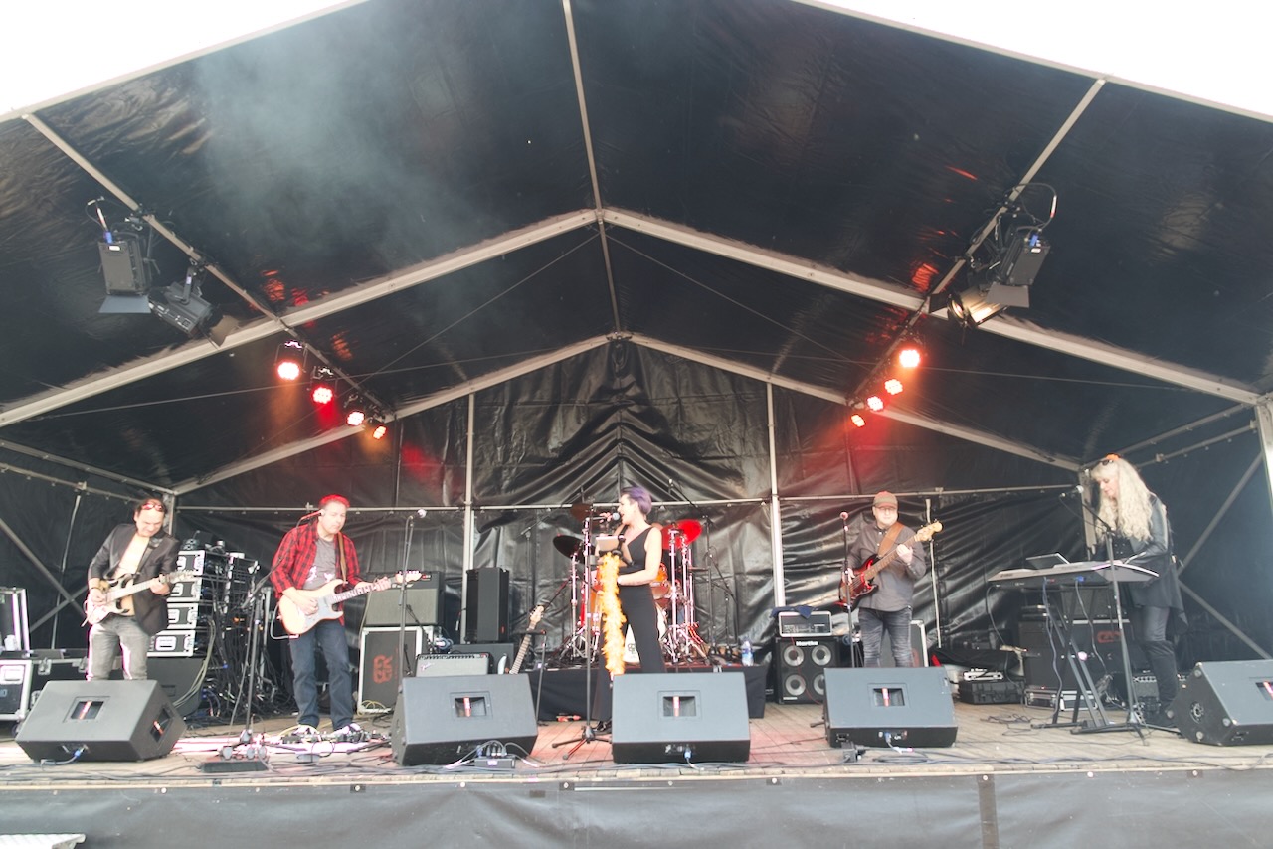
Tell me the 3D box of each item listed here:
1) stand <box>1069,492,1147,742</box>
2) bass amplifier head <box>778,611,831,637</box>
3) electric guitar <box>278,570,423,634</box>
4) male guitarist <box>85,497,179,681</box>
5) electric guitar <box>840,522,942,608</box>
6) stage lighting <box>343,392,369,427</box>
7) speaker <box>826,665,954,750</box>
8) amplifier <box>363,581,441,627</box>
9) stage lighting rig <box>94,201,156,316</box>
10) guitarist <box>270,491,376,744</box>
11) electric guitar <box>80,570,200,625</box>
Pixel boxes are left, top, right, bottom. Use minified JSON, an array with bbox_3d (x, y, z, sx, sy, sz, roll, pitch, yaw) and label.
[{"bbox_3d":[2.936,1.128,5.270,0.580,1.520,0.580,-1,-14,1],"label":"stand"},{"bbox_3d":[1.596,1.922,8.153,0.520,0.240,0.330,-2,-14,3],"label":"bass amplifier head"},{"bbox_3d":[-1.945,1.160,5.790,0.990,0.330,0.080,-15,-20,-1],"label":"electric guitar"},{"bbox_3d":[-3.889,1.444,6.512,0.720,1.780,0.550,8,-17,-33],"label":"male guitarist"},{"bbox_3d":[1.973,1.085,6.592,1.080,0.340,0.100,-35,-29,-8],"label":"electric guitar"},{"bbox_3d":[-2.914,-0.160,8.804,0.260,0.310,0.260,8,27,-34],"label":"stage lighting"},{"bbox_3d":[1.419,1.635,4.933,0.690,0.430,0.560,-2,-14,4],"label":"speaker"},{"bbox_3d":[-2.248,1.702,8.255,0.700,0.500,0.280,-1,-14,1],"label":"amplifier"},{"bbox_3d":[-3.064,-0.990,5.074,0.290,0.480,0.340,-7,-43,20],"label":"stage lighting rig"},{"bbox_3d":[-2.416,1.428,6.574,0.740,1.790,0.560,8,-16,-32],"label":"guitarist"},{"bbox_3d":[-3.448,1.180,5.892,0.980,0.330,0.080,-21,-25,13],"label":"electric guitar"}]

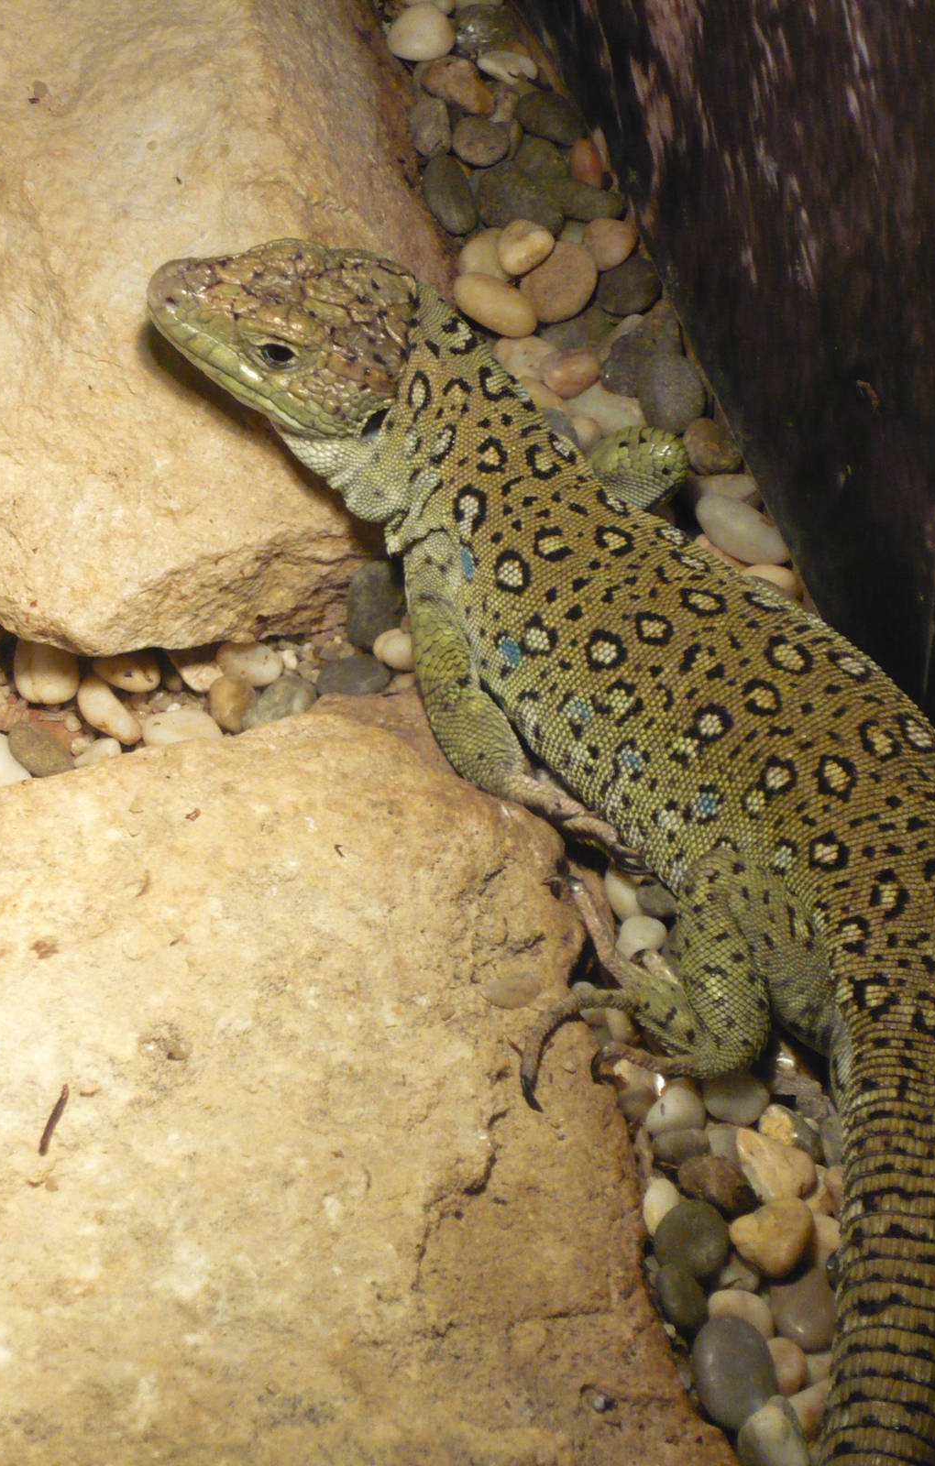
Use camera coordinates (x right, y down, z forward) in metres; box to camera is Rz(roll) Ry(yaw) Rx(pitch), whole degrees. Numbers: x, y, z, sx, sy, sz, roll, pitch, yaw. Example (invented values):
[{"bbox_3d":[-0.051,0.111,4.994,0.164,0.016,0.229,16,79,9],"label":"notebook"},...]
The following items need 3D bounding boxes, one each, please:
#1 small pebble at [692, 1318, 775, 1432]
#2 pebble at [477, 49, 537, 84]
[{"bbox_3d":[0.052,0.124,0.820,0.016,0.011,0.025,-9,50,-4],"label":"small pebble"},{"bbox_3d":[0.009,-0.150,0.956,0.016,0.006,0.006,26,56,23],"label":"pebble"}]

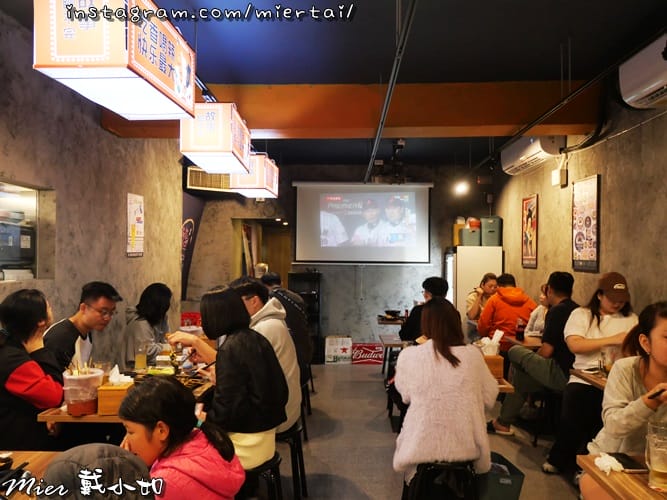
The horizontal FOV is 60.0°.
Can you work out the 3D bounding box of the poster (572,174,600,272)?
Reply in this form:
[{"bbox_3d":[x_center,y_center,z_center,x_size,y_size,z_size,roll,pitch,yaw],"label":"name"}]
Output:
[{"bbox_3d":[2.066,-0.195,4.723,0.030,0.760,0.500,0,0,2],"label":"poster"}]

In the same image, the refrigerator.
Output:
[{"bbox_3d":[1.490,0.680,6.220,0.540,1.440,0.680,0,0,2],"label":"refrigerator"}]

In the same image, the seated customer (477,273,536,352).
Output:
[{"bbox_3d":[1.450,0.800,5.080,0.530,1.190,0.750,0,0,-20],"label":"seated customer"}]

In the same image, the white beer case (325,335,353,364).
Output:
[{"bbox_3d":[0.070,1.283,7.486,0.340,0.345,0.250,0,0,2],"label":"white beer case"}]

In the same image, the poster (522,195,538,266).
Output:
[{"bbox_3d":[2.106,-0.184,6.164,0.030,0.760,0.490,0,0,2],"label":"poster"}]

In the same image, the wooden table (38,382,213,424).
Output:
[{"bbox_3d":[-0.913,1.068,2.968,0.600,0.750,1.120,0,0,2],"label":"wooden table"}]

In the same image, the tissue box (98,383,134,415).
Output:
[{"bbox_3d":[-0.884,0.602,2.360,0.125,0.102,0.115,0,0,-2],"label":"tissue box"}]

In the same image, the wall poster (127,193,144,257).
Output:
[{"bbox_3d":[-1.795,-0.217,5.253,0.020,0.570,0.400,0,0,2],"label":"wall poster"}]

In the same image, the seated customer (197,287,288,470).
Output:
[{"bbox_3d":[-0.524,0.806,2.759,0.570,1.270,0.450,0,0,16],"label":"seated customer"}]

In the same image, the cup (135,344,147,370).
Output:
[{"bbox_3d":[-1.040,0.578,3.120,0.063,0.130,0.063,0,0,0],"label":"cup"}]

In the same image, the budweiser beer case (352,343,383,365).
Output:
[{"bbox_3d":[0.452,1.226,6.920,0.430,0.252,0.270,0,0,2],"label":"budweiser beer case"}]

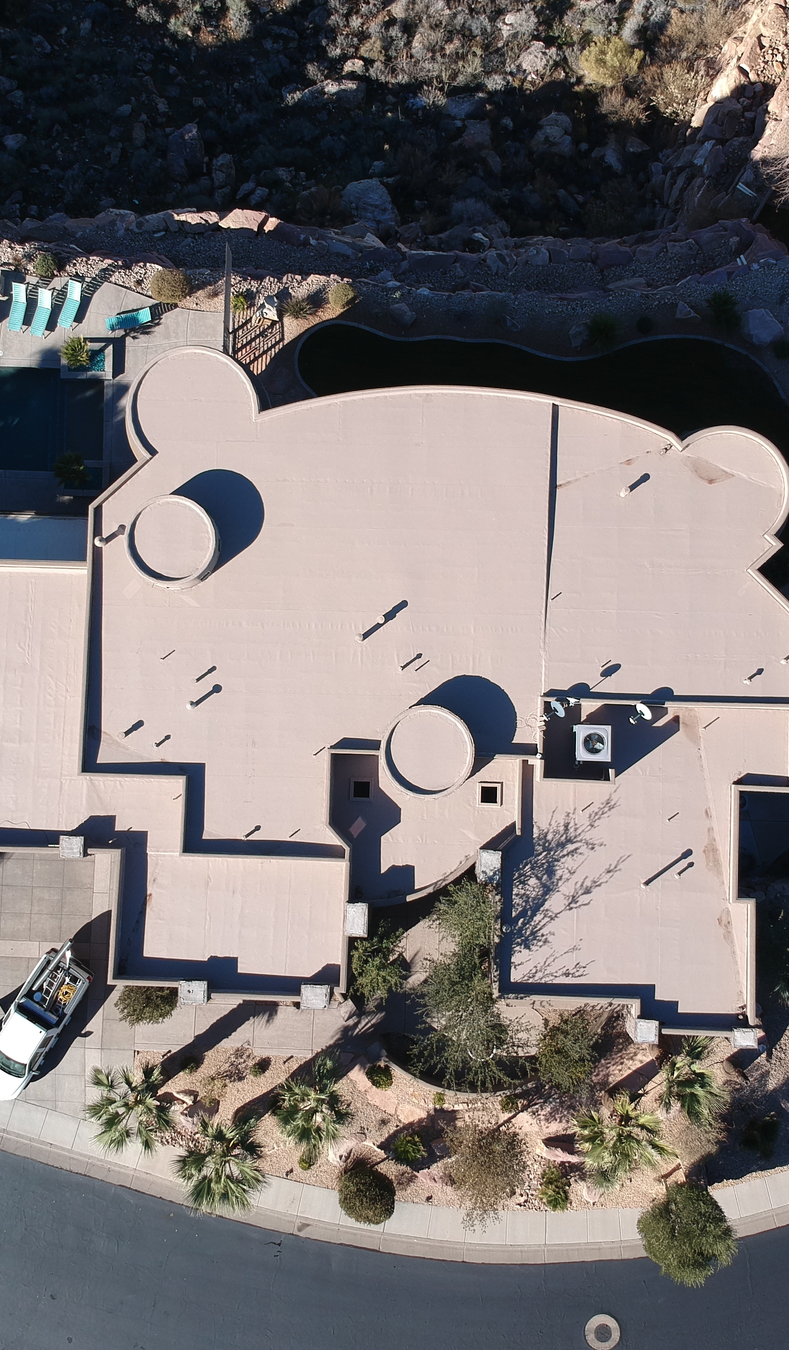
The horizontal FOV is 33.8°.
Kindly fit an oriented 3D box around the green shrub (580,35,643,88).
[{"bbox_3d":[9.170,-25.900,55.000,2.600,1.600,2.100,0,90,0],"label":"green shrub"}]

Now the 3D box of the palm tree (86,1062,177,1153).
[{"bbox_3d":[-9.125,15.057,46.413,2.970,4.900,3.060,2,86,0],"label":"palm tree"}]

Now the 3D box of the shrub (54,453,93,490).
[{"bbox_3d":[-11.800,-7.470,47.600,1.350,1.150,1.350,0,90,0],"label":"shrub"}]

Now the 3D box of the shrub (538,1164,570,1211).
[{"bbox_3d":[6.250,19.970,50.380,1.240,1.100,1.740,0,86,0],"label":"shrub"}]

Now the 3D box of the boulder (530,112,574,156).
[{"bbox_3d":[7.898,-27.115,65.188,2.100,1.500,2.100,0,86,0],"label":"boulder"}]

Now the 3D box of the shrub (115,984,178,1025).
[{"bbox_3d":[-9.127,11.901,47.937,2.360,1.700,1.910,2,86,0],"label":"shrub"}]

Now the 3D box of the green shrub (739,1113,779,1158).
[{"bbox_3d":[14.200,17.930,50.370,1.520,1.100,1.650,0,86,0],"label":"green shrub"}]

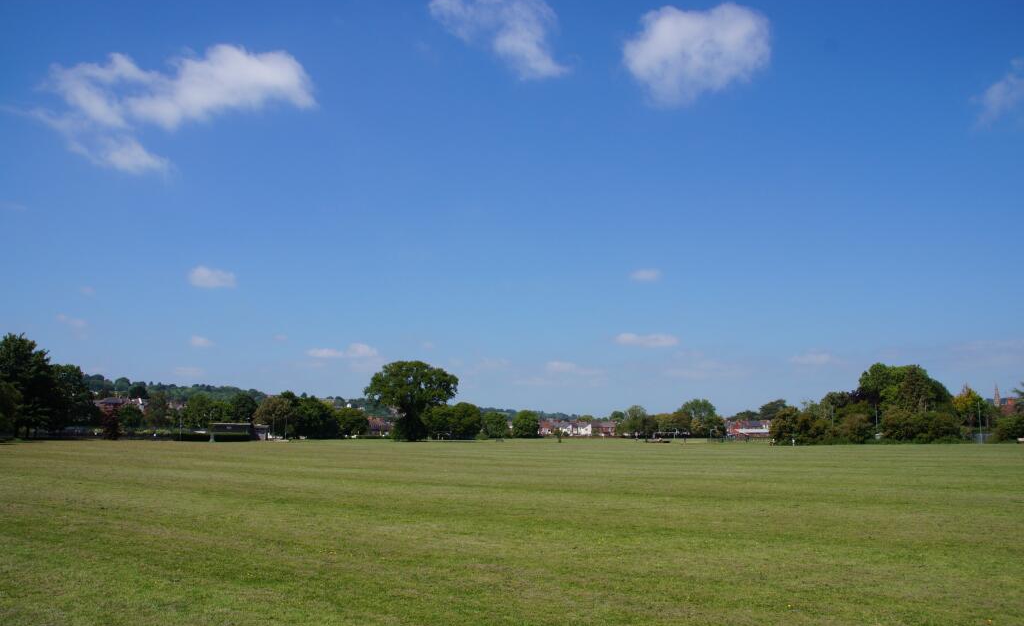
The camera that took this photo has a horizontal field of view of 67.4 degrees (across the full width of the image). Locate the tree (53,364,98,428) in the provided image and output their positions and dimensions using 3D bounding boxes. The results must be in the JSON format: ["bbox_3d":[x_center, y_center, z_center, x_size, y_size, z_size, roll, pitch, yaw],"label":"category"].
[{"bbox_3d":[-87.550,17.620,154.150,9.440,15.360,8.970,0,-9,0],"label":"tree"}]

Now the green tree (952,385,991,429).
[{"bbox_3d":[110.730,23.500,185.000,8.970,12.500,8.530,-5,-11,30],"label":"green tree"}]

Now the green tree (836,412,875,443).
[{"bbox_3d":[71.590,23.970,160.000,7.760,6.450,7.370,-4,-10,24],"label":"green tree"}]

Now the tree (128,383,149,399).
[{"bbox_3d":[-194.610,41.420,400.000,10.210,10.400,9.700,4,-10,-26],"label":"tree"}]

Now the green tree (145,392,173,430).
[{"bbox_3d":[-115.120,32.560,250.000,8.940,13.320,8.490,4,-10,-24],"label":"green tree"}]

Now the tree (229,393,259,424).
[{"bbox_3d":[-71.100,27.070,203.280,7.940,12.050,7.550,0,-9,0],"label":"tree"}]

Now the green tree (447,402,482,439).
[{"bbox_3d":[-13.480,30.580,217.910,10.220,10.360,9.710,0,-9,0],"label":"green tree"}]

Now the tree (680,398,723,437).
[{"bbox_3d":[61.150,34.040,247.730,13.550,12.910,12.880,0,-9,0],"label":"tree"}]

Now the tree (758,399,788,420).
[{"bbox_3d":[109.000,42.310,320.000,12.250,13.310,11.640,-3,-10,18],"label":"tree"}]

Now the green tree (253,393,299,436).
[{"bbox_3d":[-69.020,30.190,225.000,12.640,12.570,12.010,3,-10,-17],"label":"green tree"}]

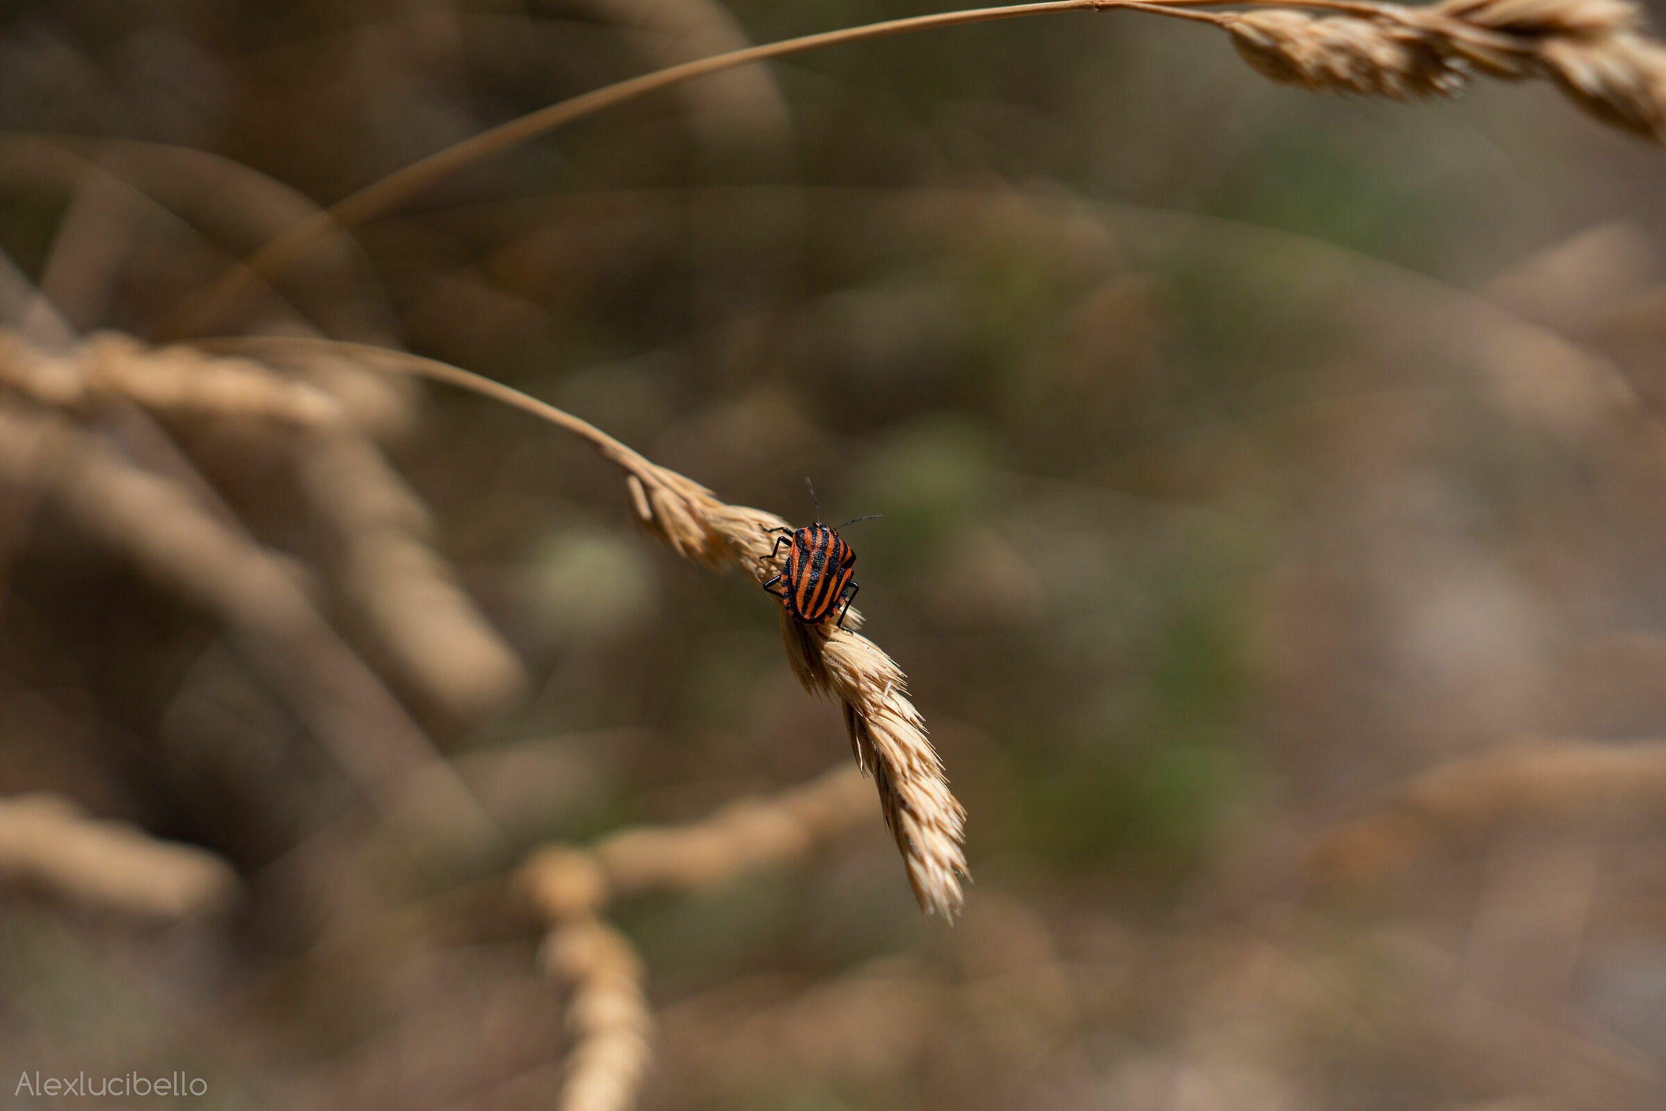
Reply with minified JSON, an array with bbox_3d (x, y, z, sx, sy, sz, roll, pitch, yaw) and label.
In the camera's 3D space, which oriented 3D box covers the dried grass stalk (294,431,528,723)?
[{"bbox_3d":[-0.056,0.002,0.310,0.010,0.042,0.010,-33,9,0],"label":"dried grass stalk"}]

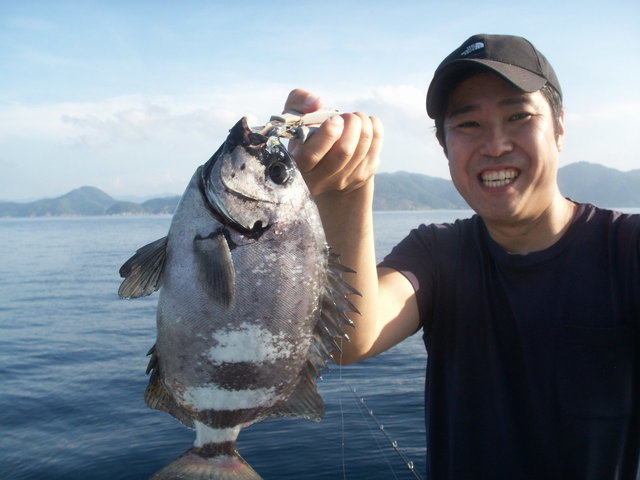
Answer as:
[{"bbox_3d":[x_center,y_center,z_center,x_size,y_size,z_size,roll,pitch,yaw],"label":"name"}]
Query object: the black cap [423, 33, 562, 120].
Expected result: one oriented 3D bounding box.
[{"bbox_3d":[0.229,-0.219,0.920,0.170,0.130,0.262,-9,-6,32],"label":"black cap"}]

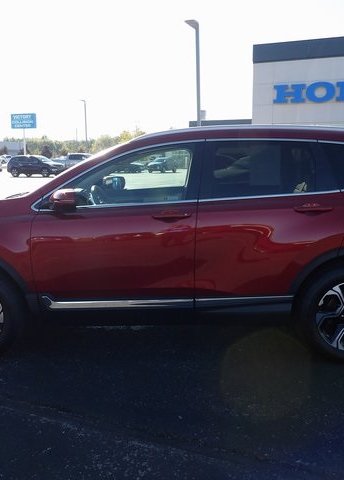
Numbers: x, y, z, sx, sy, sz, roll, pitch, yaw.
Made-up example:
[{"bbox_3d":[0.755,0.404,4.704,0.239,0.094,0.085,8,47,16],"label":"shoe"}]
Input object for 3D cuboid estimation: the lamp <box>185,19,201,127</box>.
[{"bbox_3d":[1.276,-6.622,22.139,0.550,8.050,1.450,5,11,26],"label":"lamp"}]

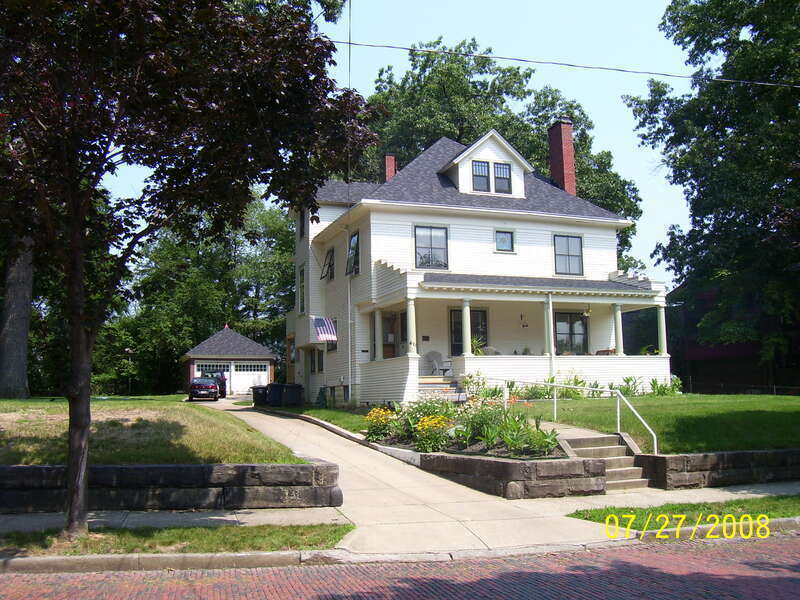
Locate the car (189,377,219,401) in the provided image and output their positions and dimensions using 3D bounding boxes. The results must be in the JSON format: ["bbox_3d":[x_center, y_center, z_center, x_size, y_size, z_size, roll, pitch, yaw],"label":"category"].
[{"bbox_3d":[-12.449,5.614,49.888,1.770,1.430,4.650,1,-8,-19],"label":"car"}]

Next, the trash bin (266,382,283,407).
[{"bbox_3d":[-5.681,4.326,35.766,0.630,1.060,0.740,2,-8,-22],"label":"trash bin"}]

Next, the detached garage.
[{"bbox_3d":[-12.994,4.549,59.401,6.320,5.261,6.100,2,-8,-22],"label":"detached garage"}]

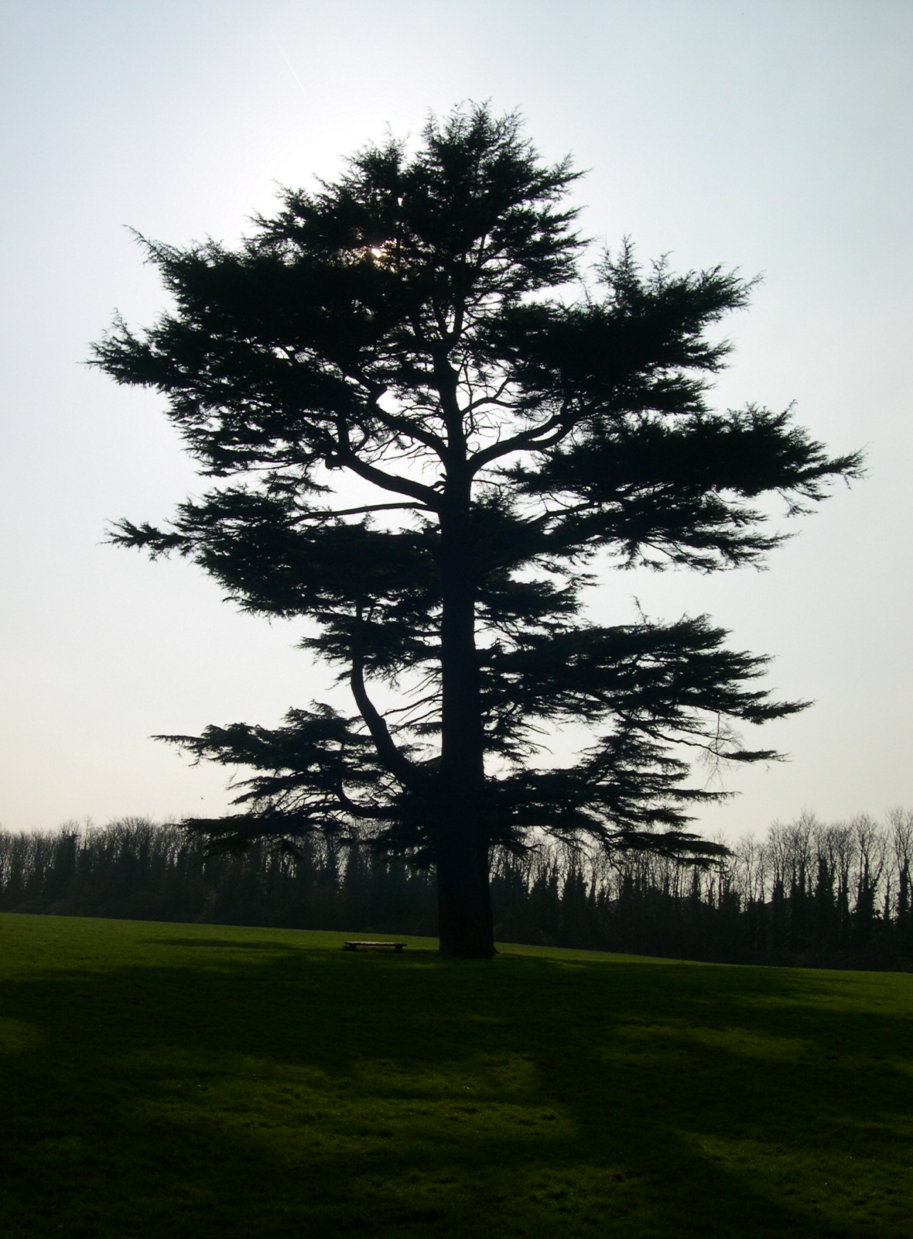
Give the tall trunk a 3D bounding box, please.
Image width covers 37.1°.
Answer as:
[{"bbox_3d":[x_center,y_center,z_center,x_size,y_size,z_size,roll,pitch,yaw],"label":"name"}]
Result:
[{"bbox_3d":[0.226,2.931,44.030,1.750,15.348,1.750,-1,-11,0],"label":"tall trunk"}]

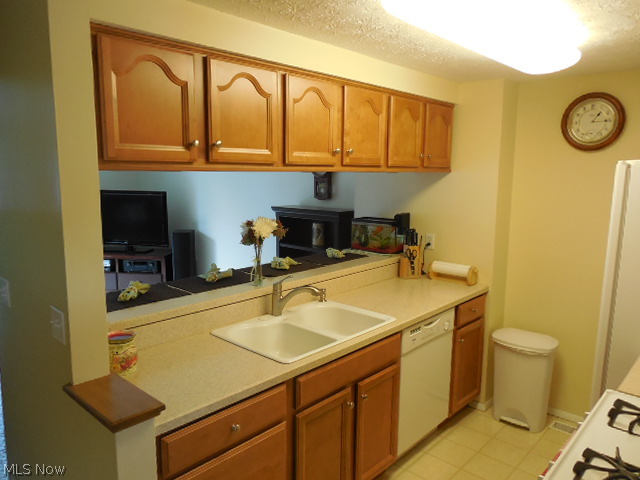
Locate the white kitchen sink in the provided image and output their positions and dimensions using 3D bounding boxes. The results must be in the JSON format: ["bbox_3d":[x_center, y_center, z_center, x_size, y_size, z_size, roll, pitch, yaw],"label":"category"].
[{"bbox_3d":[-0.063,0.535,2.454,0.558,0.196,0.839,8,11,43],"label":"white kitchen sink"}]

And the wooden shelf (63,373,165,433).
[{"bbox_3d":[-0.675,0.517,1.505,0.377,0.028,0.163,8,11,43],"label":"wooden shelf"}]

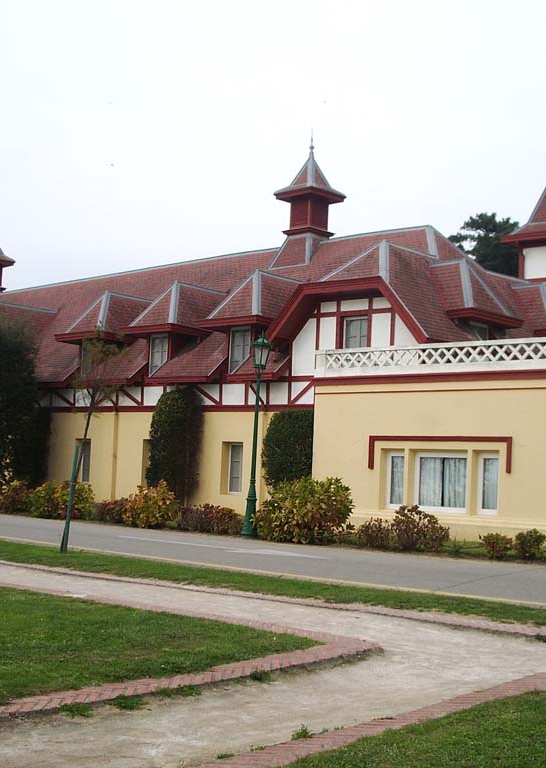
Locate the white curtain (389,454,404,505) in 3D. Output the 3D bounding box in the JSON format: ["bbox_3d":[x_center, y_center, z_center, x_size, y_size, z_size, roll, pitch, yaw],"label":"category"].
[{"bbox_3d":[3.335,2.484,26.889,0.500,1.300,0.100,-2,-6,42],"label":"white curtain"}]

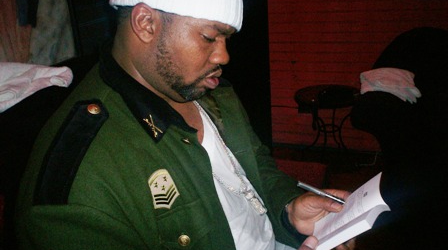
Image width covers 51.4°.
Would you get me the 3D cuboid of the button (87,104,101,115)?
[{"bbox_3d":[-0.198,-0.024,0.710,0.020,0.008,0.020,19,34,-12],"label":"button"}]

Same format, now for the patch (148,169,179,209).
[{"bbox_3d":[-0.091,0.098,0.710,0.050,0.064,0.005,-27,12,-40],"label":"patch"}]

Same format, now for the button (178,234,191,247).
[{"bbox_3d":[-0.061,0.180,0.725,0.020,0.020,0.008,-25,5,-29],"label":"button"}]

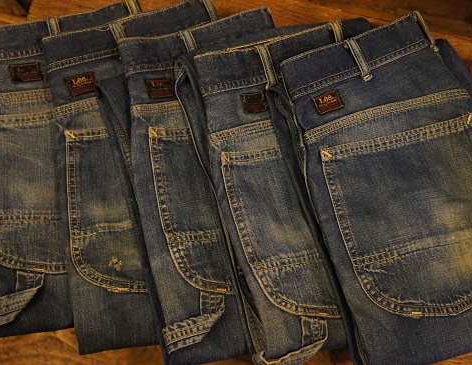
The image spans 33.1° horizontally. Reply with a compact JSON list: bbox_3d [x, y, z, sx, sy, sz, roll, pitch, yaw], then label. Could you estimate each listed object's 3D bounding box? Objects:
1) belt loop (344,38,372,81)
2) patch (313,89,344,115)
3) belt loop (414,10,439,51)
[{"bbox_3d":[0.139,-0.140,0.899,0.013,0.008,0.057,-14,62,-8],"label":"belt loop"},{"bbox_3d":[0.102,-0.087,0.874,0.029,0.004,0.024,-14,62,-8],"label":"patch"},{"bbox_3d":[0.221,-0.177,0.920,0.012,0.009,0.057,10,51,-41],"label":"belt loop"}]

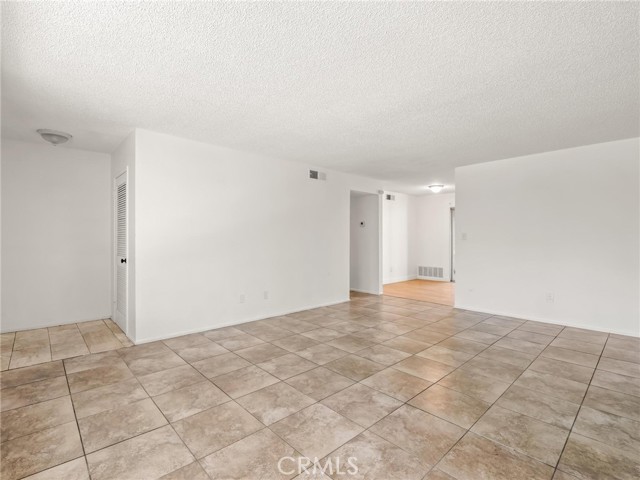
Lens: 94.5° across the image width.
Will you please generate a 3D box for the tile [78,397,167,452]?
[{"bbox_3d":[-1.304,1.209,1.958,0.446,0.012,0.446,0,0,-43],"label":"tile"}]

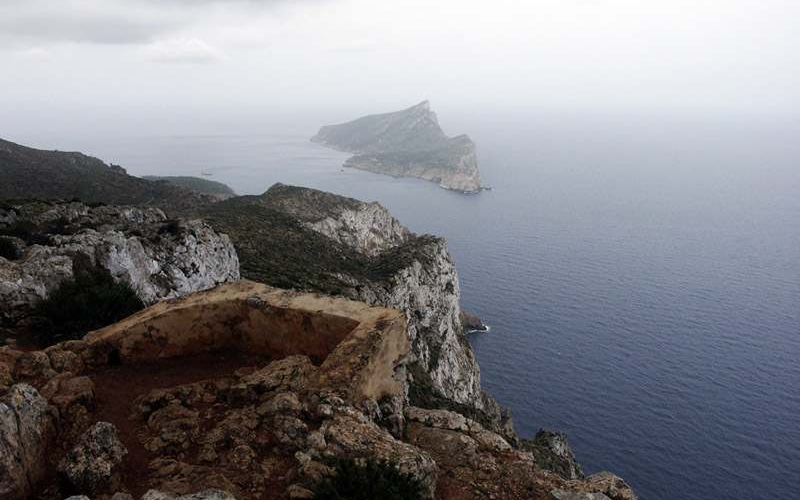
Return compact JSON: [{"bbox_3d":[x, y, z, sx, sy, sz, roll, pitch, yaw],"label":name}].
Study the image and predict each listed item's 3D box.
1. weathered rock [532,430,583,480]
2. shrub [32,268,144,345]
[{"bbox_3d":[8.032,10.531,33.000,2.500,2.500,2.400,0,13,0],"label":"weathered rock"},{"bbox_3d":[-5.103,0.942,10.600,1.800,1.250,1.600,0,13,0],"label":"shrub"}]

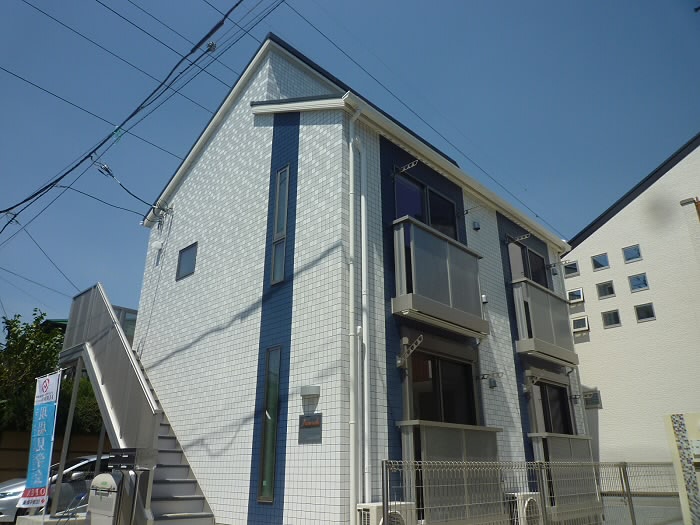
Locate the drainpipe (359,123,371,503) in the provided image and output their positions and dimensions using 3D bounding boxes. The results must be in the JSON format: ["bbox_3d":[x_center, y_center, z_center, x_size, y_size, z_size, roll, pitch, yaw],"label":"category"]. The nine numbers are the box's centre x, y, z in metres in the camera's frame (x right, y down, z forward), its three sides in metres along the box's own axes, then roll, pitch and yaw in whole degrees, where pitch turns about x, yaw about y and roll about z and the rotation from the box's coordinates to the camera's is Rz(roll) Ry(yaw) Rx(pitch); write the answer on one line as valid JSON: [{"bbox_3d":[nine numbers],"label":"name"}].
[{"bbox_3d":[0.194,0.427,6.368,0.070,4.995,0.070,-20,-29,40],"label":"drainpipe"}]

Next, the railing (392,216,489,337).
[{"bbox_3d":[1.384,0.283,7.568,0.332,1.377,1.980,-20,-29,40],"label":"railing"}]

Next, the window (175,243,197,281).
[{"bbox_3d":[-2.969,-0.004,9.235,0.653,0.618,0.080,-20,-29,40],"label":"window"}]

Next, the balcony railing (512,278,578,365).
[{"bbox_3d":[3.861,1.231,9.985,0.332,1.387,2.020,-20,-29,40],"label":"balcony railing"}]

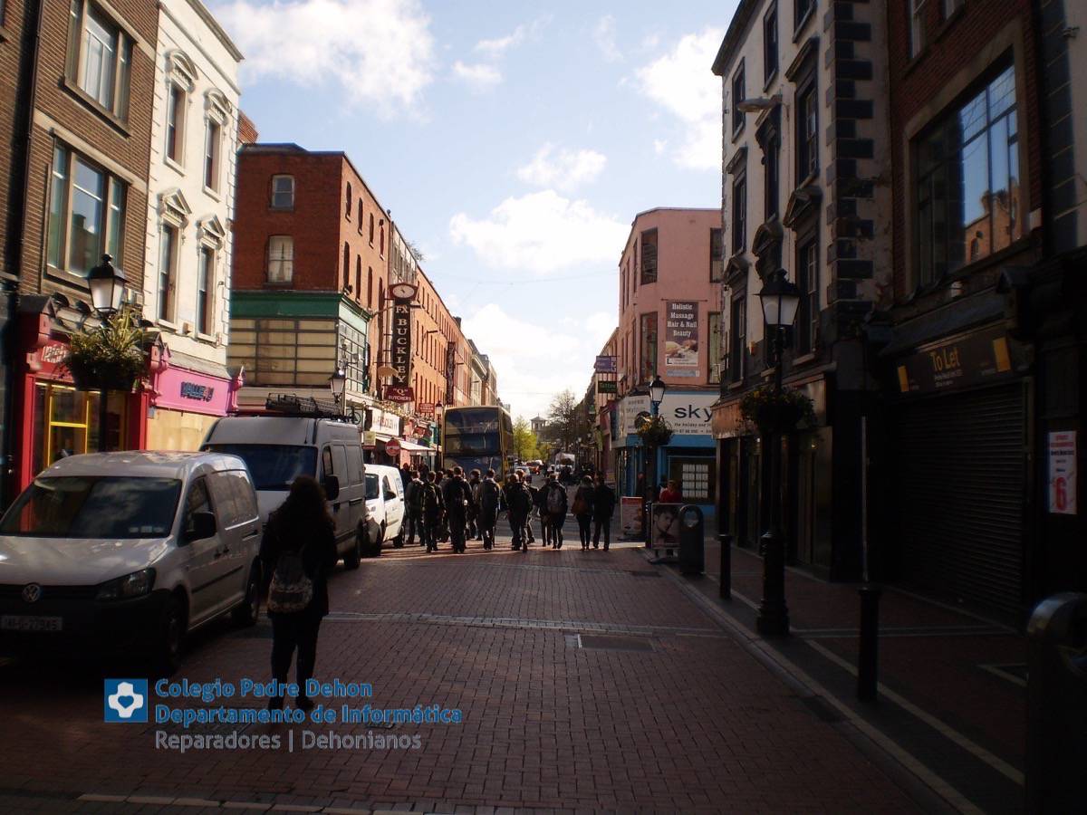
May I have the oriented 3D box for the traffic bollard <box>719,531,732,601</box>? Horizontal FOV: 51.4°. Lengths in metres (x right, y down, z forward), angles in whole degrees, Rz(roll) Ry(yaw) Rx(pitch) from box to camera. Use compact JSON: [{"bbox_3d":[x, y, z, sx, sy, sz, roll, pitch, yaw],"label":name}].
[{"bbox_3d":[2.406,2.097,15.011,0.170,0.900,0.170,1,-3,0],"label":"traffic bollard"}]

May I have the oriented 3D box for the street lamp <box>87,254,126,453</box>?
[{"bbox_3d":[-4.514,0.345,11.492,0.410,3.830,0.410,1,-3,0],"label":"street lamp"}]

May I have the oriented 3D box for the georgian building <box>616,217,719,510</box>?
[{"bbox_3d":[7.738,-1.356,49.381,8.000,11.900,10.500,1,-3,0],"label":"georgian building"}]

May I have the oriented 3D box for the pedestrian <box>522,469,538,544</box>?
[{"bbox_3d":[-0.328,2.246,25.600,0.470,1.662,0.420,1,-3,9],"label":"pedestrian"}]

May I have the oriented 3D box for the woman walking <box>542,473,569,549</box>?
[{"bbox_3d":[0.272,2.283,25.100,0.520,1.660,0.420,1,-3,0],"label":"woman walking"}]

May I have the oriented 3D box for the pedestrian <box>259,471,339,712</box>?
[{"bbox_3d":[-1.684,1.286,7.771,0.520,1.620,0.380,1,-3,0],"label":"pedestrian"}]

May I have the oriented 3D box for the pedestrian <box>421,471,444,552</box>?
[{"bbox_3d":[-2.385,2.249,24.300,0.500,1.750,0.450,1,-3,1],"label":"pedestrian"}]

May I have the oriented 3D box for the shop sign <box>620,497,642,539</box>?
[{"bbox_3d":[2.133,2.674,27.300,0.560,1.039,0.420,1,-3,1],"label":"shop sign"}]

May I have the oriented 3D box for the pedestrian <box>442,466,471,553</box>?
[{"bbox_3d":[-1.760,2.073,23.000,0.540,1.751,0.420,1,-3,1],"label":"pedestrian"}]

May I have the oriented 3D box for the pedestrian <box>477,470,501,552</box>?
[{"bbox_3d":[-1.184,2.176,24.417,0.520,1.740,0.380,1,-3,0],"label":"pedestrian"}]

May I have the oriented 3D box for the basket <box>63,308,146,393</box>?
[{"bbox_3d":[-4.755,-0.616,12.300,0.850,0.900,0.820,1,-3,1],"label":"basket"}]

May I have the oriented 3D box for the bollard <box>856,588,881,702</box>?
[{"bbox_3d":[2.567,1.858,8.900,0.170,0.899,0.170,1,-3,1],"label":"bollard"}]

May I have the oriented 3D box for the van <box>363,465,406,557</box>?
[{"bbox_3d":[-3.911,1.993,23.218,1.720,1.760,3.950,1,-3,1],"label":"van"}]

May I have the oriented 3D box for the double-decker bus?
[{"bbox_3d":[-2.616,2.413,49.641,2.520,4.380,10.700,1,-3,1],"label":"double-decker bus"}]

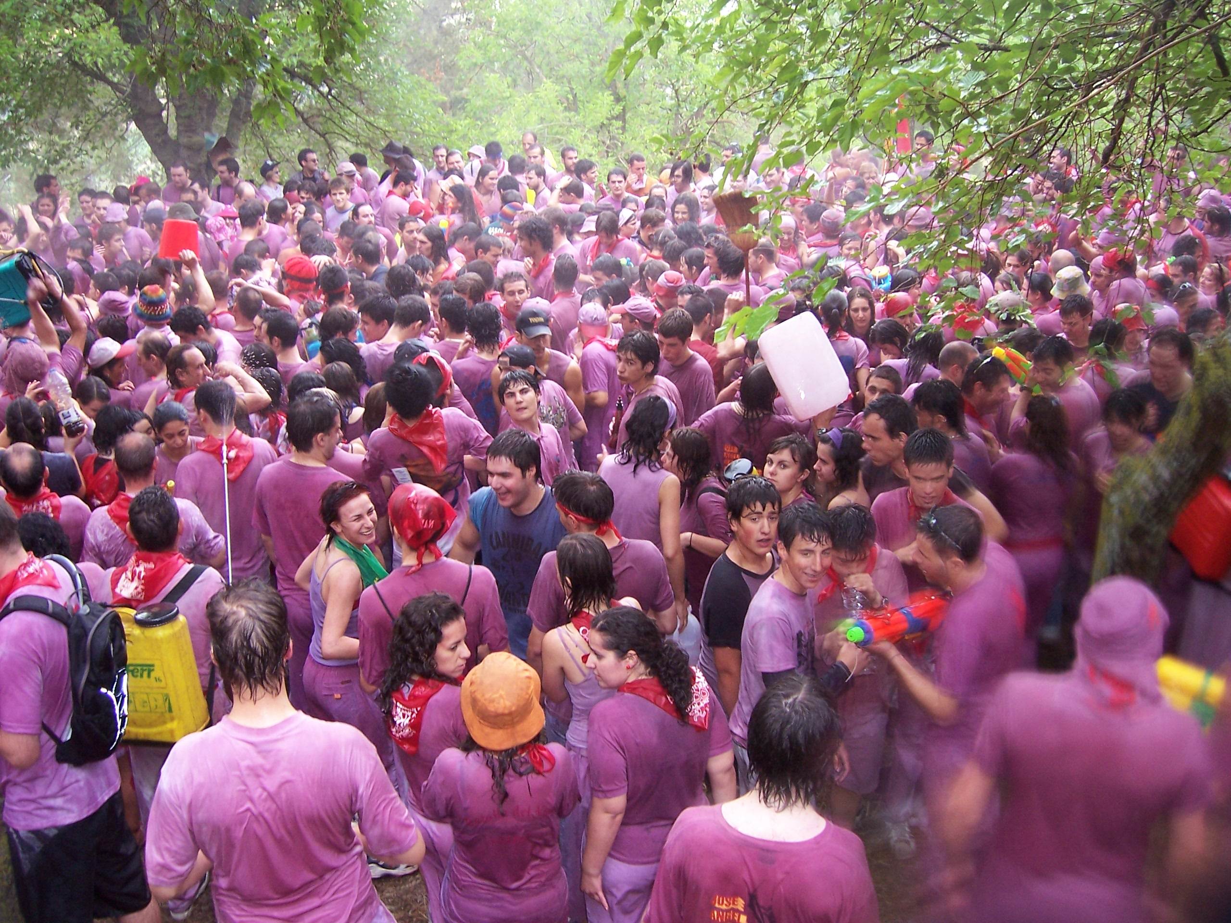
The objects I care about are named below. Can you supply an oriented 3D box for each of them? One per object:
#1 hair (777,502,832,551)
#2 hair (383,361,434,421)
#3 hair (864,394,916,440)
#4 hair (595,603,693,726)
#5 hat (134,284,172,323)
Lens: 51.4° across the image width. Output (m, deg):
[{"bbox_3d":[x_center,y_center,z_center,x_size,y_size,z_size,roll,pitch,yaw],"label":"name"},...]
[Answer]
[{"bbox_3d":[0.622,0.213,4.200,0.180,0.180,0.210,-8,29,-21],"label":"hair"},{"bbox_3d":[-0.868,-0.298,5.400,0.195,0.230,0.220,-11,23,-28],"label":"hair"},{"bbox_3d":[1.004,-0.166,4.650,0.210,0.175,0.175,-19,25,-19],"label":"hair"},{"bbox_3d":[0.074,0.540,3.450,0.280,0.290,0.200,1,19,3],"label":"hair"},{"bbox_3d":[-2.707,-0.921,7.500,0.230,0.180,0.230,0,19,0],"label":"hat"}]

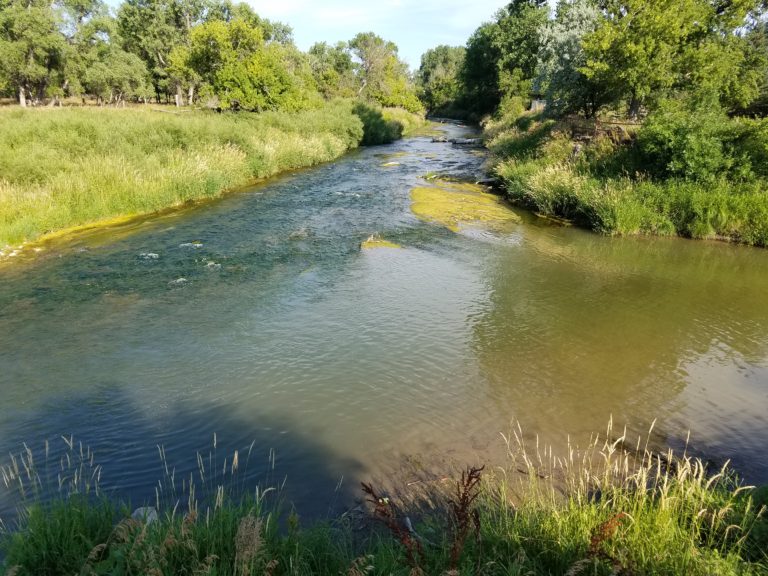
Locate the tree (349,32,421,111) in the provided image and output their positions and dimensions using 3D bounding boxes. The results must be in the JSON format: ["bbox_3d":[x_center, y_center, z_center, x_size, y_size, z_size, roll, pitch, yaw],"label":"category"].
[{"bbox_3d":[0.190,-26.630,71.200,9.000,9.020,8.000,0,19,0],"label":"tree"}]

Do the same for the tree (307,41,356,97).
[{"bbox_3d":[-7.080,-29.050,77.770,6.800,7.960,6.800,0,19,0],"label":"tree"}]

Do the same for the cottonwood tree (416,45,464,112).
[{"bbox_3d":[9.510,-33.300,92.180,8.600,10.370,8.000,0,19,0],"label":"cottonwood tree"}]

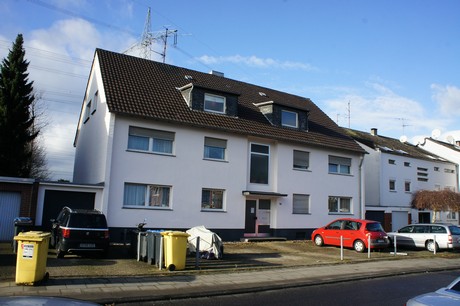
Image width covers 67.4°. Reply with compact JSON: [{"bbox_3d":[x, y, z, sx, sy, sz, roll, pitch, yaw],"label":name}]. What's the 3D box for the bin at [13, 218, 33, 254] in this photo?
[{"bbox_3d":[-7.604,3.074,12.790,0.580,1.150,0.700,7,-10,-28],"label":"bin"}]

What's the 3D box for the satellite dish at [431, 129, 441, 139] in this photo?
[{"bbox_3d":[24.526,-2.284,41.000,0.500,1.020,0.950,10,-12,-41],"label":"satellite dish"}]

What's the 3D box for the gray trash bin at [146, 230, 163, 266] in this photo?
[{"bbox_3d":[-2.280,3.071,11.152,0.720,1.050,0.580,9,-11,-38],"label":"gray trash bin"}]

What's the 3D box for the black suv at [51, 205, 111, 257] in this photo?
[{"bbox_3d":[-6.145,3.125,13.852,1.800,1.700,4.500,7,-10,-31],"label":"black suv"}]

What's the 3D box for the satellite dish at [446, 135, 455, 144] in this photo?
[{"bbox_3d":[27.814,-1.704,43.500,0.450,0.900,0.870,10,-12,-41],"label":"satellite dish"}]

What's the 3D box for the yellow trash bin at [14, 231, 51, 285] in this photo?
[{"bbox_3d":[-4.700,2.517,8.259,0.580,1.080,0.730,3,-9,-4],"label":"yellow trash bin"}]

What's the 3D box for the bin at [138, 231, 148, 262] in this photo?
[{"bbox_3d":[-2.684,3.170,11.641,0.580,0.970,0.500,9,-11,-38],"label":"bin"}]

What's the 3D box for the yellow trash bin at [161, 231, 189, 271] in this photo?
[{"bbox_3d":[-1.686,2.981,10.542,0.730,1.080,0.580,9,-11,-38],"label":"yellow trash bin"}]

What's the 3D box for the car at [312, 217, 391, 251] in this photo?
[{"bbox_3d":[6.455,4.407,18.890,1.810,1.610,4.250,8,-10,-33],"label":"car"}]

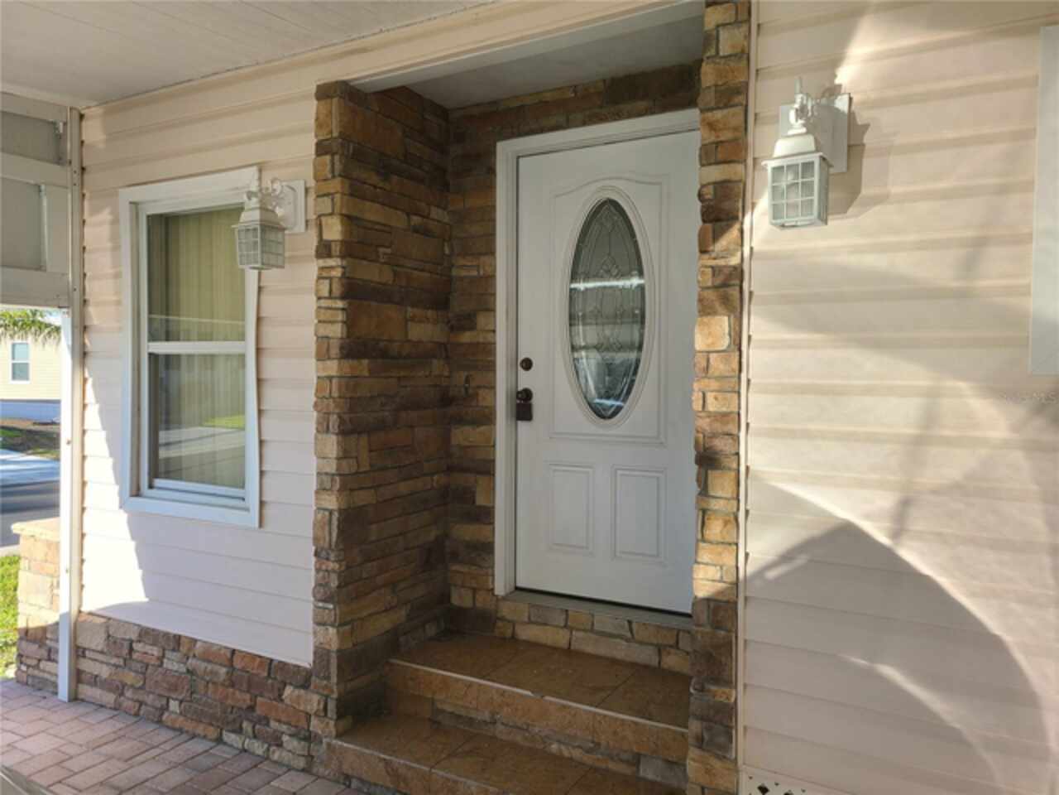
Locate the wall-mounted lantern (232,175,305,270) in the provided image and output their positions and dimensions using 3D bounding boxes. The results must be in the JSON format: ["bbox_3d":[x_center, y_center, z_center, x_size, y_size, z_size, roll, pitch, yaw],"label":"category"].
[{"bbox_3d":[-1.078,-0.707,3.248,0.192,0.410,0.263,1,2,29],"label":"wall-mounted lantern"}]

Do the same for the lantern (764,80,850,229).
[{"bbox_3d":[0.759,-0.654,2.200,0.195,0.410,0.278,1,2,29],"label":"lantern"}]

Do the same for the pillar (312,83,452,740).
[{"bbox_3d":[-0.634,0.033,3.557,0.140,2.680,0.775,1,2,29],"label":"pillar"}]

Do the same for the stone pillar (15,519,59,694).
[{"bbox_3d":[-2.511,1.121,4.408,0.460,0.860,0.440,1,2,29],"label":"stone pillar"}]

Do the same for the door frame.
[{"bbox_3d":[0.332,-0.113,3.517,1.080,2.127,0.130,1,2,29],"label":"door frame"}]

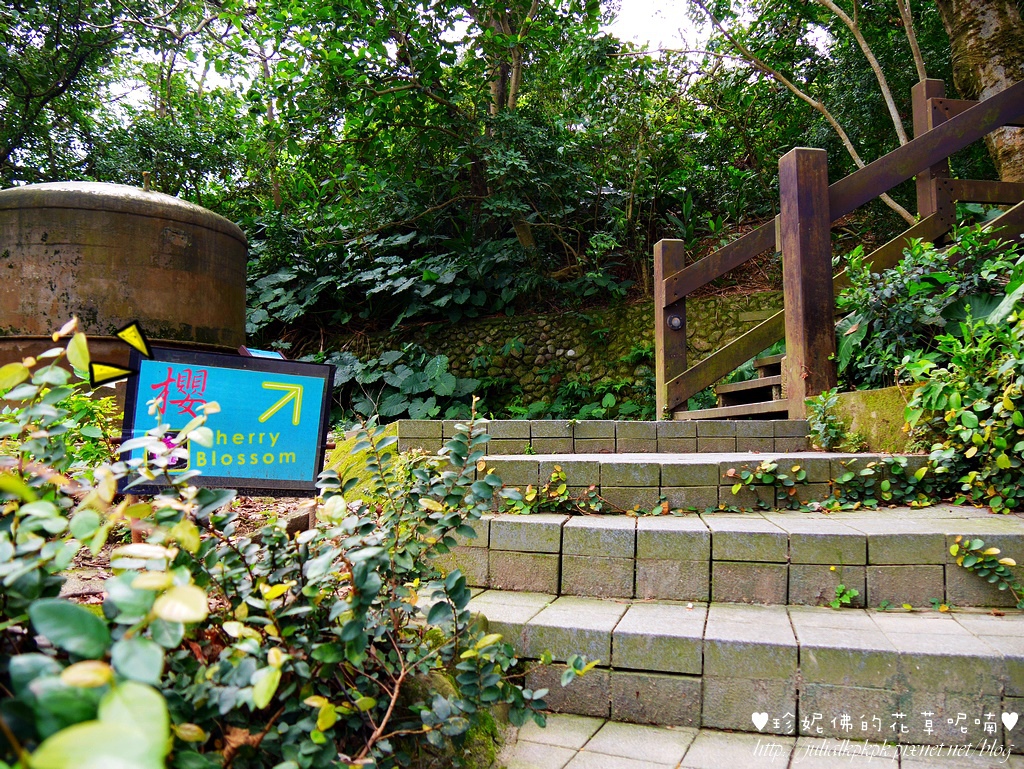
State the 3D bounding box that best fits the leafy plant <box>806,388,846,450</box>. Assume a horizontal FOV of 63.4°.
[{"bbox_3d":[1.515,0.168,4.000,0.195,0.300,0.185,0,-4,0],"label":"leafy plant"}]

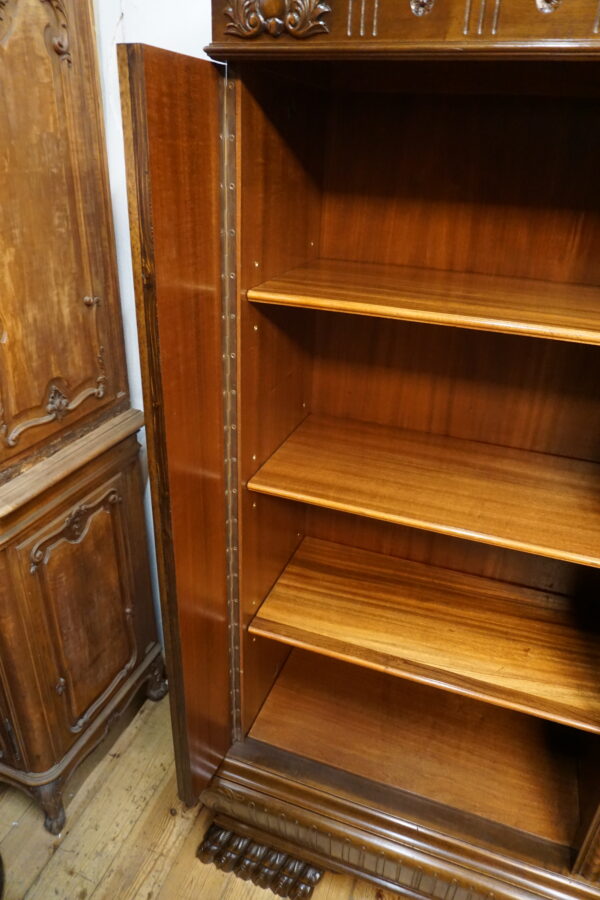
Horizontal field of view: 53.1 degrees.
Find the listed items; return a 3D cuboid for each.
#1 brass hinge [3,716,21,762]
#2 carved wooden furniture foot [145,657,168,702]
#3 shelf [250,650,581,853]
[{"bbox_3d":[-0.637,0.641,1.323,0.015,0.128,0.015,11,28,17],"label":"brass hinge"},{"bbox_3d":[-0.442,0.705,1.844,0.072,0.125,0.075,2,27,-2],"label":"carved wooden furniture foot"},{"bbox_3d":[0.267,0.646,1.407,0.691,0.021,0.350,11,28,17],"label":"shelf"}]

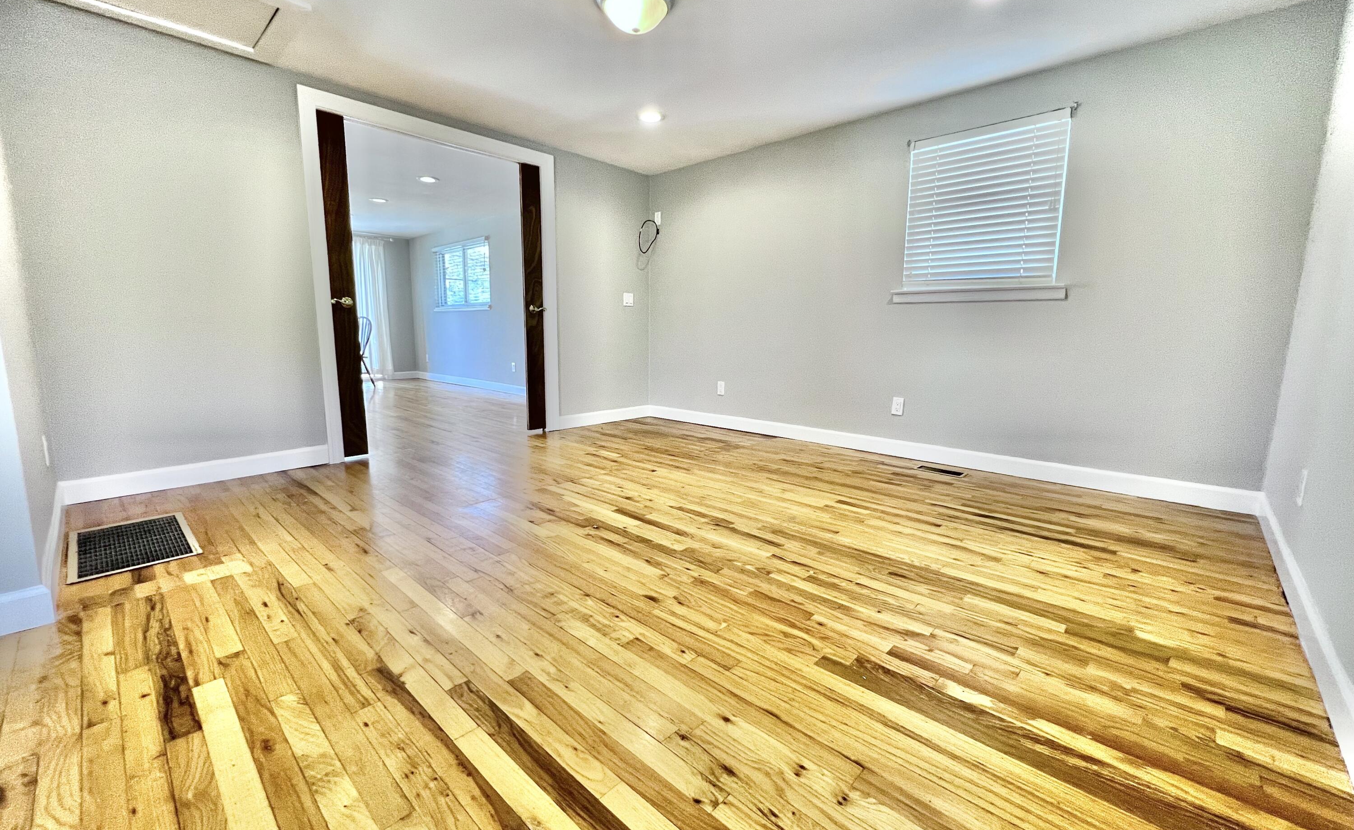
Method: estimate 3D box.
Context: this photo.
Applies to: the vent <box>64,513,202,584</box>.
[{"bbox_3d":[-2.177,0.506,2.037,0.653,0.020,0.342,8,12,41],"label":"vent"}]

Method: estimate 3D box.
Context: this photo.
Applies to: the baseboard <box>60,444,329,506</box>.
[{"bbox_3d":[-2.592,0.309,2.844,1.084,0.123,0.020,-8,12,-44],"label":"baseboard"}]

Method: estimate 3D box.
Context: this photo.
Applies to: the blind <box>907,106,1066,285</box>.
[{"bbox_3d":[1.829,-1.257,3.096,0.823,0.919,0.060,8,12,41],"label":"blind"}]

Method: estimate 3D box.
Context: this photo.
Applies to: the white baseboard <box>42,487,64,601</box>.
[{"bbox_3d":[-2.418,0.455,1.979,1.480,0.123,0.020,8,12,40],"label":"white baseboard"}]

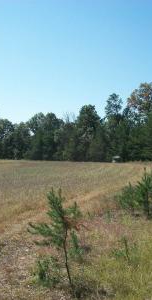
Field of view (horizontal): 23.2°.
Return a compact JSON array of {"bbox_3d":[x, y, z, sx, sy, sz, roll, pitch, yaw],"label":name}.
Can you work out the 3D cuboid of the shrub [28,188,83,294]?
[{"bbox_3d":[-0.244,1.075,4.400,0.620,1.220,0.580,0,-1,0],"label":"shrub"}]

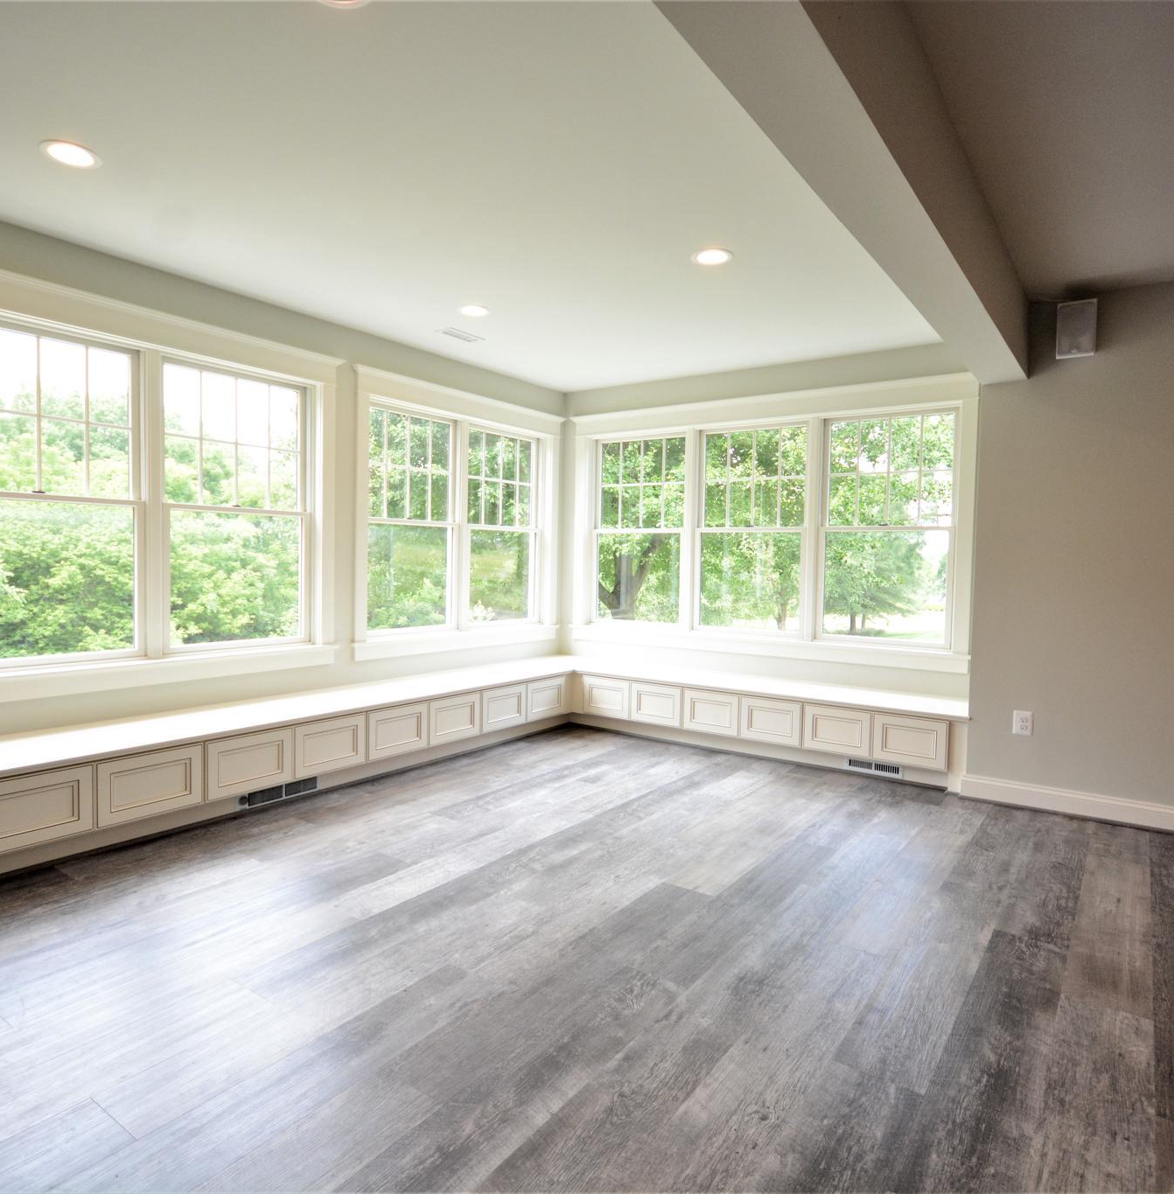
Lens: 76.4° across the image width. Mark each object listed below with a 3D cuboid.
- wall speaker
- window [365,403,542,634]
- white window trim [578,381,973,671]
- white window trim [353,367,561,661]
[{"bbox_3d":[2.279,-1.242,3.475,0.148,0.245,0.140,3,13,33],"label":"wall speaker"},{"bbox_3d":[-0.832,-0.474,5.066,0.100,1.390,1.530,3,4,37],"label":"window"},{"bbox_3d":[1.042,-0.463,4.993,2.755,1.710,0.080,3,3,33],"label":"white window trim"},{"bbox_3d":[-0.782,-0.488,5.015,0.080,1.695,1.830,3,4,37],"label":"white window trim"}]

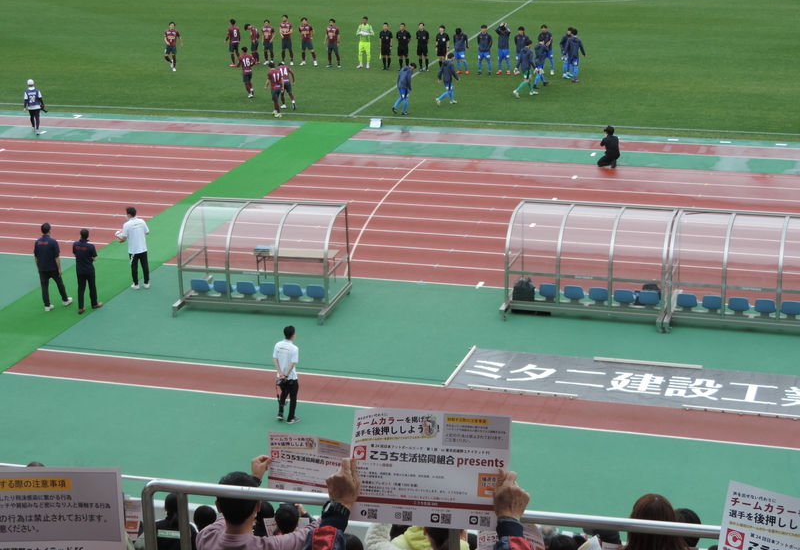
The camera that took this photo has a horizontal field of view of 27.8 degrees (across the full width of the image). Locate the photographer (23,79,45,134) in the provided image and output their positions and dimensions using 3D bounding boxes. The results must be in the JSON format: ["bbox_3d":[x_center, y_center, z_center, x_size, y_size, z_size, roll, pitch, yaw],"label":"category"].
[{"bbox_3d":[-11.460,-5.273,50.506,0.600,1.670,0.450,-3,18,-6],"label":"photographer"}]

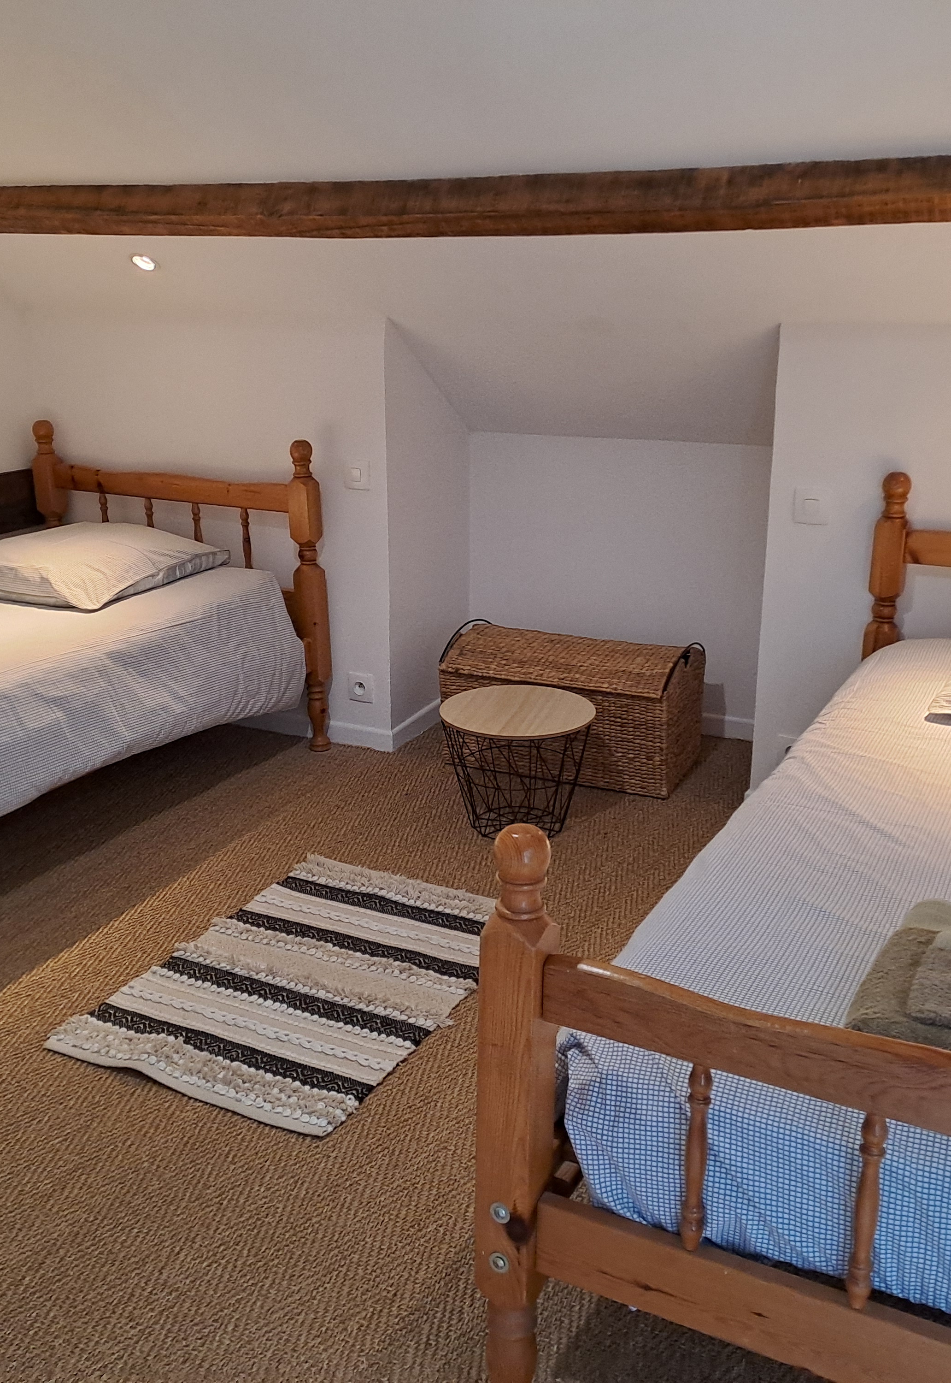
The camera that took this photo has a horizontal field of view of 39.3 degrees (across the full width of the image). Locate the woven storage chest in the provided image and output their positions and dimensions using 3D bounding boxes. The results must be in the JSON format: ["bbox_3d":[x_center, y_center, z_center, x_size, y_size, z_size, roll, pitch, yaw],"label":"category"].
[{"bbox_3d":[0.279,0.015,3.736,0.655,0.365,0.390,7,19,22],"label":"woven storage chest"}]

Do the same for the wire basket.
[{"bbox_3d":[0.103,0.190,3.315,0.374,0.286,0.374,0,18,0],"label":"wire basket"}]

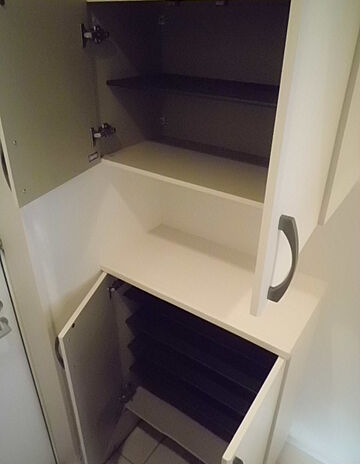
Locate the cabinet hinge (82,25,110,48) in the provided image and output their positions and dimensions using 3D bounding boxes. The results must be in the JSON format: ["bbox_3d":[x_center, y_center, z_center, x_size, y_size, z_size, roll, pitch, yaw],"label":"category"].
[{"bbox_3d":[-0.239,-0.561,1.033,0.030,0.061,0.095,18,34,28],"label":"cabinet hinge"}]

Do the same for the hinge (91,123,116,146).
[{"bbox_3d":[-0.245,-0.312,1.171,0.030,0.062,0.096,18,34,28],"label":"hinge"}]

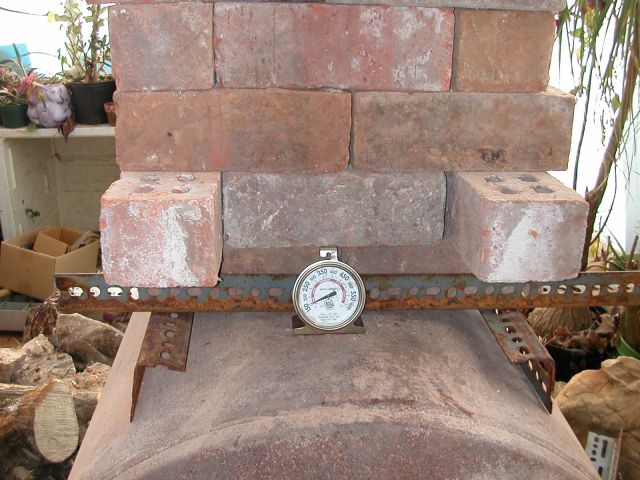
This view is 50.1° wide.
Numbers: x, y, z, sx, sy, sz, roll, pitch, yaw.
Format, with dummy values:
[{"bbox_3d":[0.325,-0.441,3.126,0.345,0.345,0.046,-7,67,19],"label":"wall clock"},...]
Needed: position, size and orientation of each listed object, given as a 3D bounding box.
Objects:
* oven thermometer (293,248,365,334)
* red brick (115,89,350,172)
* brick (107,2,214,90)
[{"bbox_3d":[0.008,0.041,0.609,0.064,0.079,0.031,0,11,-4],"label":"oven thermometer"},{"bbox_3d":[-0.078,-0.109,0.642,0.203,0.071,0.089,-1,19,-6],"label":"red brick"},{"bbox_3d":[-0.143,-0.198,0.680,0.085,0.071,0.204,-1,19,-6],"label":"brick"}]

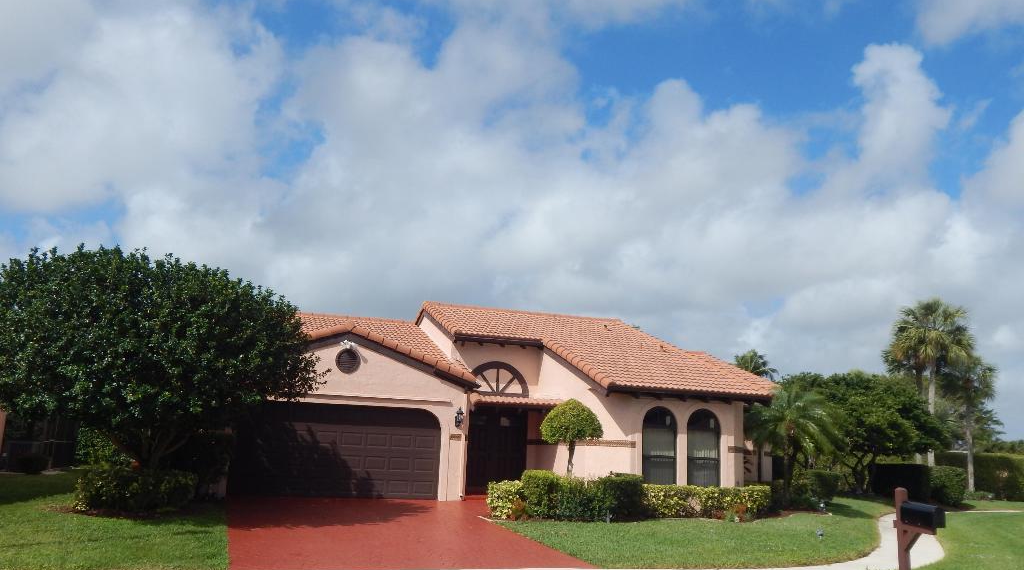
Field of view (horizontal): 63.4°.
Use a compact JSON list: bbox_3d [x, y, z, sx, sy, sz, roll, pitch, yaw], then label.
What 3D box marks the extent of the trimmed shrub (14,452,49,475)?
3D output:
[{"bbox_3d":[-14.213,5.280,24.500,1.000,0.700,0.950,6,-12,-16],"label":"trimmed shrub"}]

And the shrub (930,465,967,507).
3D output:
[{"bbox_3d":[16.336,7.541,31.000,1.400,1.550,1.400,6,-12,-16],"label":"shrub"}]

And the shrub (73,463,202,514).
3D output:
[{"bbox_3d":[-7.078,3.839,15.800,2.100,0.870,1.400,6,-11,-17],"label":"shrub"}]

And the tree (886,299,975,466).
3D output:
[{"bbox_3d":[21.726,5.736,43.000,4.500,10.000,4.400,6,-12,-16],"label":"tree"}]

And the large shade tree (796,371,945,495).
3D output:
[{"bbox_3d":[15.368,6.482,36.000,6.200,5.200,5.800,6,-11,-17],"label":"large shade tree"}]

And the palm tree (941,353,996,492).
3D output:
[{"bbox_3d":[23.147,7.175,42.000,2.900,7.100,2.900,6,-12,-16],"label":"palm tree"}]

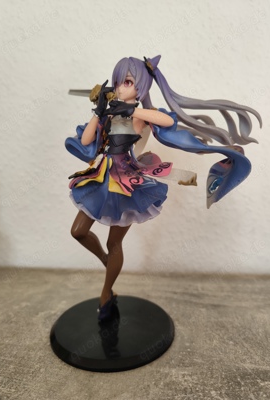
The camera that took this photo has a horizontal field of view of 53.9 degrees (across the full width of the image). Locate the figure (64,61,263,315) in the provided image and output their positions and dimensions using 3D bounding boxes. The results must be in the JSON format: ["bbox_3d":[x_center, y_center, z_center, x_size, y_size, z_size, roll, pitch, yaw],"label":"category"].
[{"bbox_3d":[0.011,-0.006,0.244,0.175,0.234,0.117,4,7,33],"label":"figure"}]

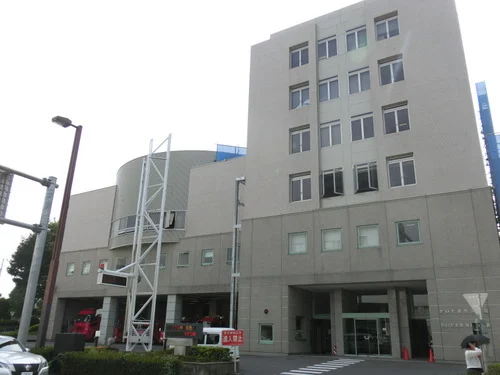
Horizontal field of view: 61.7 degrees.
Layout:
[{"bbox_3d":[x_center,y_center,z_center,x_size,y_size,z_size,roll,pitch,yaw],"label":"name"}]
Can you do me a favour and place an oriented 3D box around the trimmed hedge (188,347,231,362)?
[{"bbox_3d":[-1.624,6.698,16.800,1.800,0.620,1.000,1,-19,0],"label":"trimmed hedge"}]

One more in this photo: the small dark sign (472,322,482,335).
[{"bbox_3d":[7.386,4.578,13.600,0.289,0.370,0.080,-10,-23,29],"label":"small dark sign"}]

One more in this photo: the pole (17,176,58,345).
[{"bbox_3d":[-7.867,3.009,15.360,0.340,7.211,0.340,-10,-22,29],"label":"pole"}]

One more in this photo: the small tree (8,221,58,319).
[{"bbox_3d":[-16.231,7.139,31.497,3.500,9.472,3.500,11,-21,-25],"label":"small tree"}]

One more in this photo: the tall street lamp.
[{"bbox_3d":[-7.743,1.838,15.901,0.400,9.874,1.500,-10,-22,29],"label":"tall street lamp"}]

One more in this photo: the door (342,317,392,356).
[{"bbox_3d":[7.692,9.888,27.690,3.109,2.379,0.150,-10,-22,29],"label":"door"}]

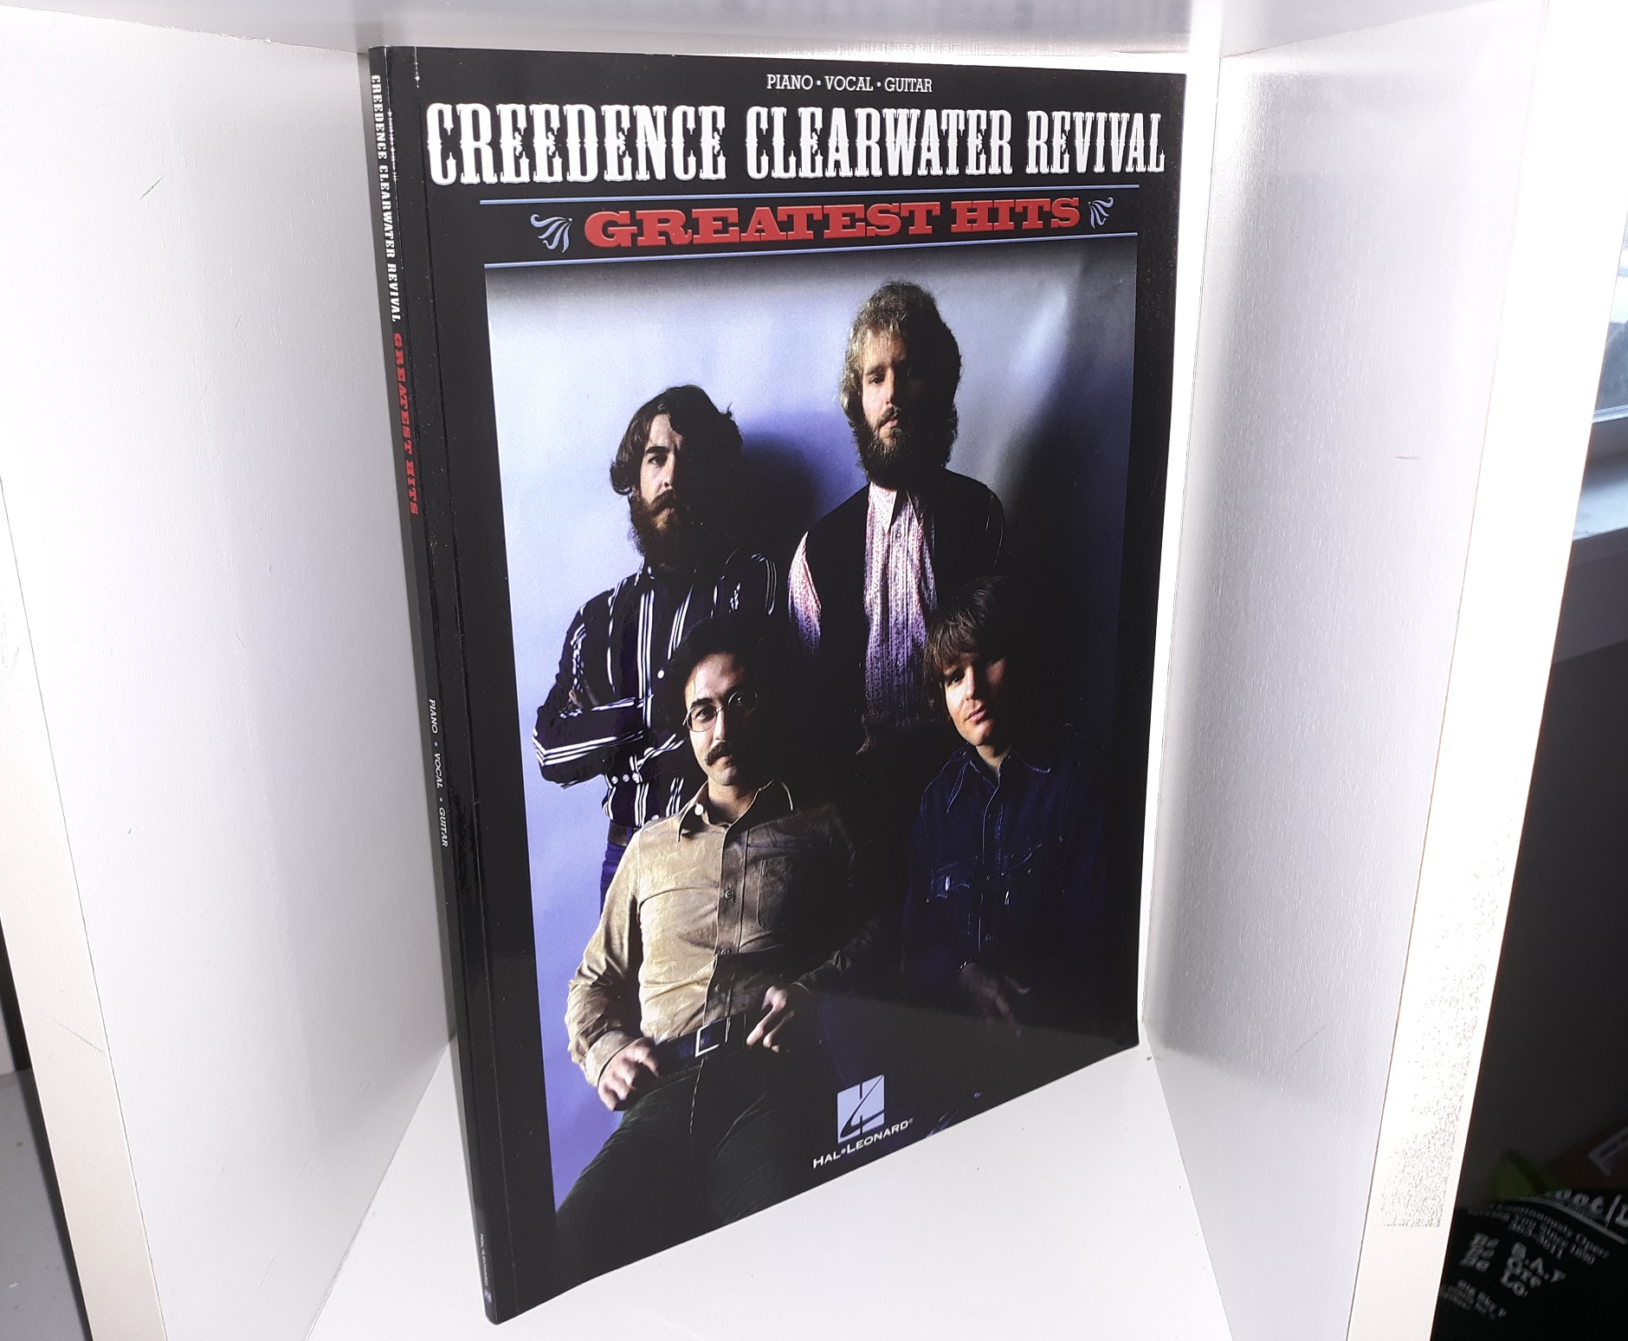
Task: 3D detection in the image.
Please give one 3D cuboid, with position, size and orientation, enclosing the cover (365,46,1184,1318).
[{"bbox_3d":[0.010,0.002,0.390,0.229,0.305,0.009,-12,21,-32],"label":"cover"}]

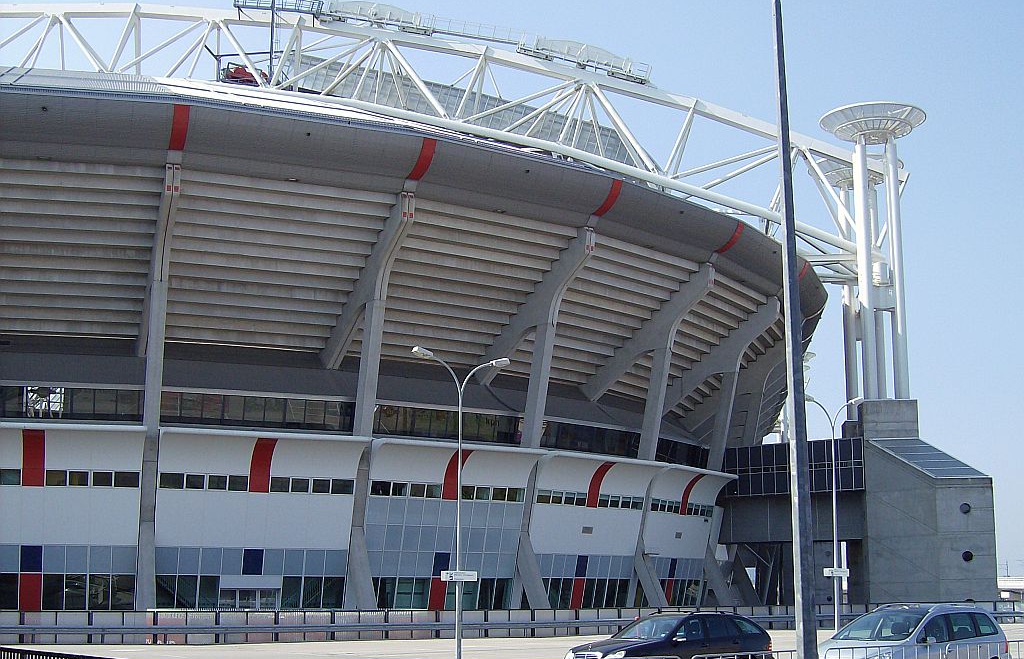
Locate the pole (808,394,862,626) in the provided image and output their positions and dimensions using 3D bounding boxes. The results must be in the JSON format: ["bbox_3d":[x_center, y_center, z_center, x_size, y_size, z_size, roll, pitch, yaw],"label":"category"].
[{"bbox_3d":[10.191,5.829,42.800,2.950,7.850,0.400,7,-12,-34],"label":"pole"}]

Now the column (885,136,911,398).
[{"bbox_3d":[26.581,-4.403,93.709,0.953,18.593,0.953,0,-10,3],"label":"column"}]

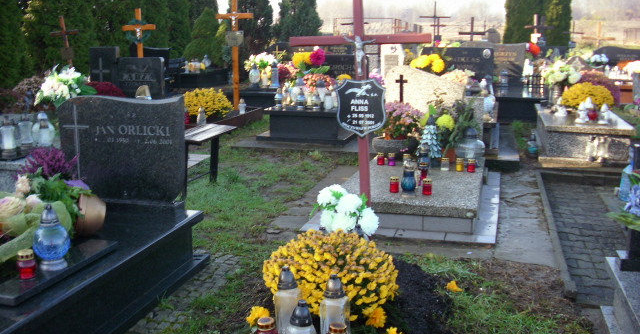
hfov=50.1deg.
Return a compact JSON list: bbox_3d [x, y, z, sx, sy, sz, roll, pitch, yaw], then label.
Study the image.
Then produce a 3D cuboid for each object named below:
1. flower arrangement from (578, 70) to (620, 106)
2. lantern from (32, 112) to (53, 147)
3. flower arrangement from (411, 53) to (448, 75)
[{"bbox_3d":[3.759,-1.040,9.300,0.660,0.500,0.600,3,12,15],"label":"flower arrangement"},{"bbox_3d":[-2.405,-0.326,5.922,0.195,0.292,0.195,3,11,14],"label":"lantern"},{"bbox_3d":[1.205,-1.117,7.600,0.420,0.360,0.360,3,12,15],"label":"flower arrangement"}]

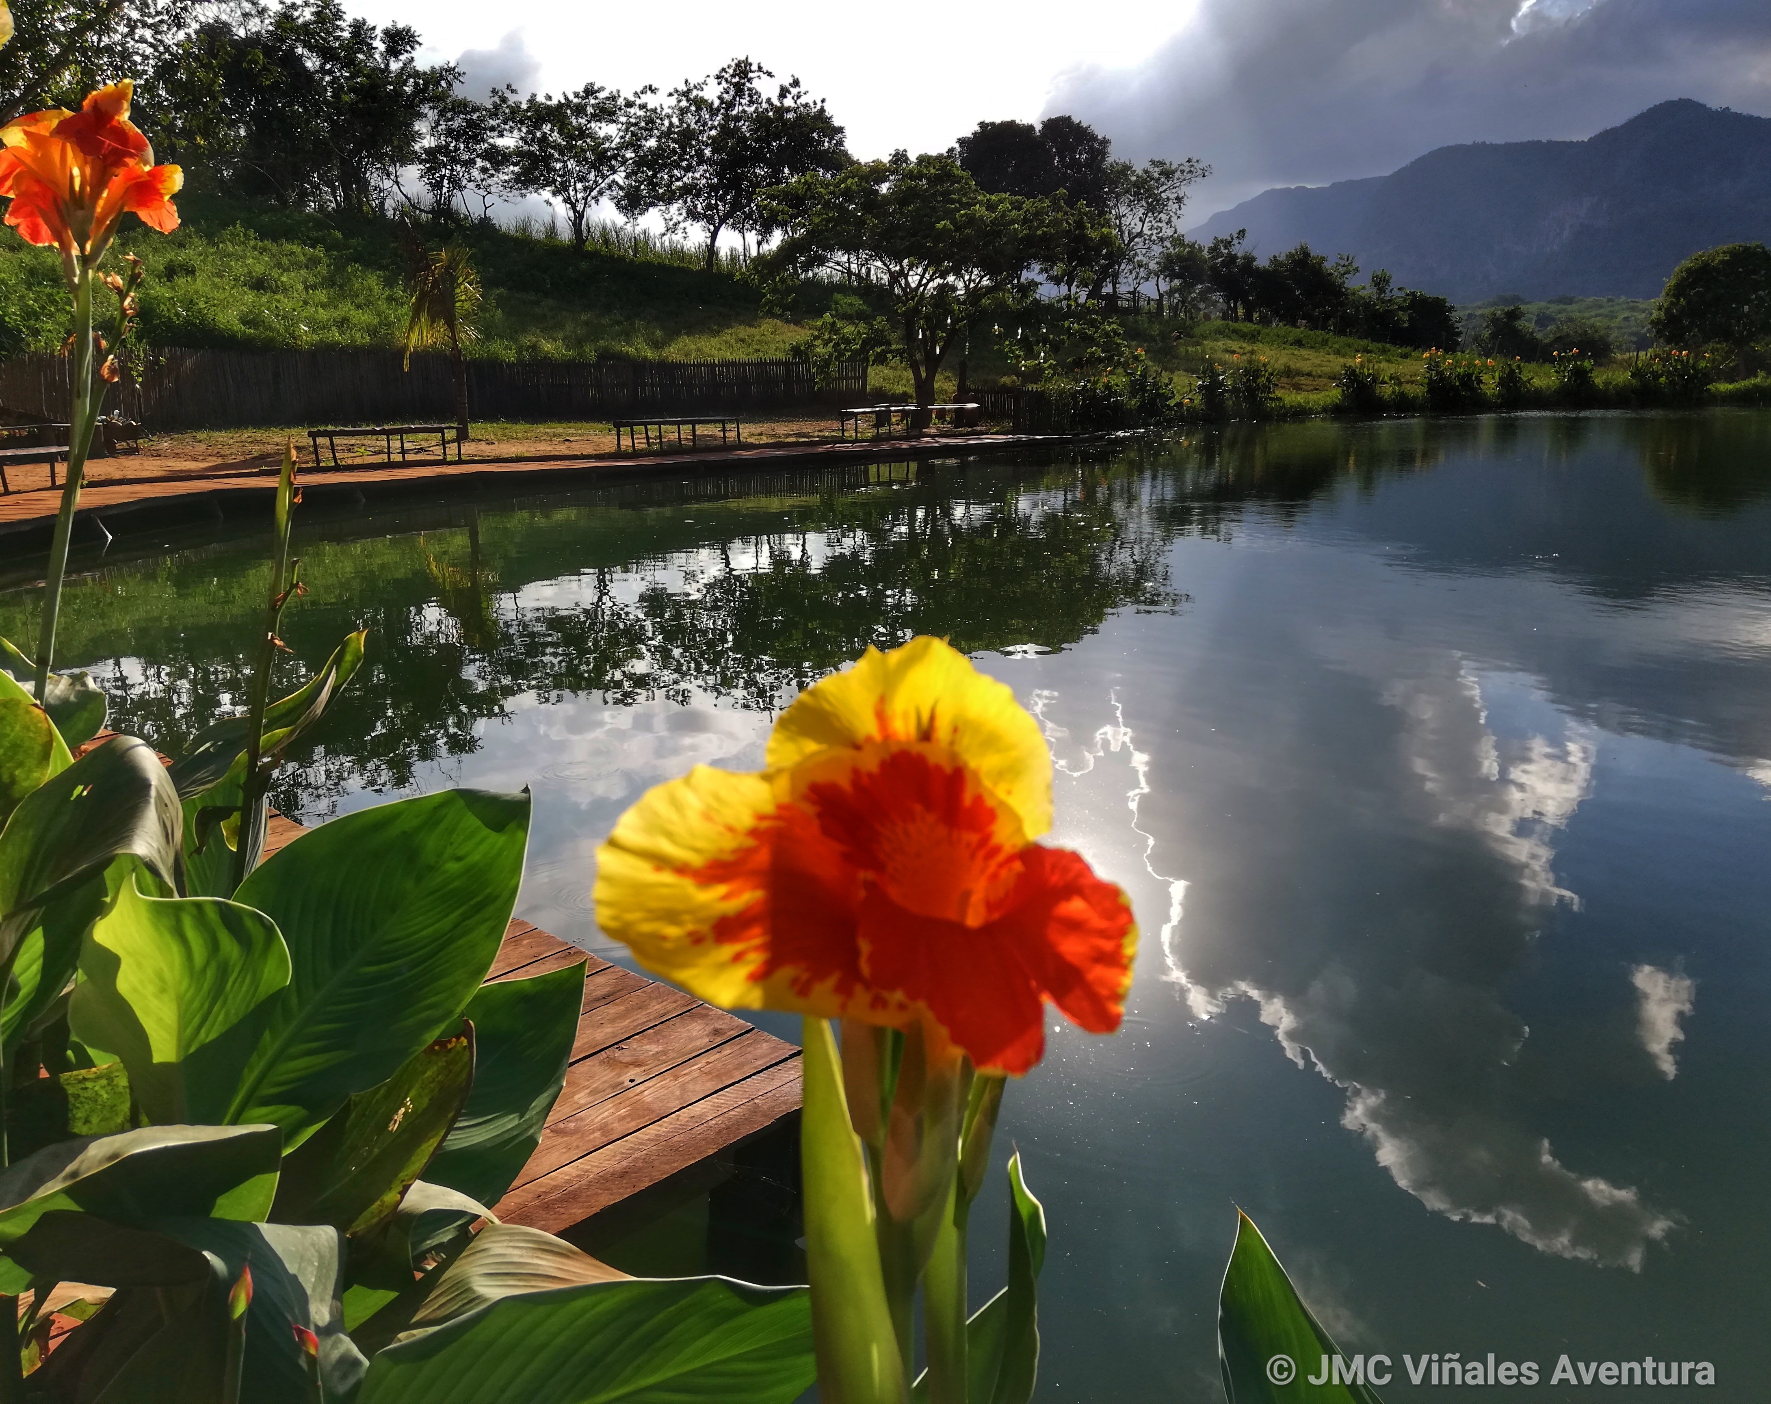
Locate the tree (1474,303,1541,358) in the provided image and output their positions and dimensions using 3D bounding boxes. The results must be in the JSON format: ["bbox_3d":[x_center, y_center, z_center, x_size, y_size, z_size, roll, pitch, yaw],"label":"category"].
[{"bbox_3d":[42.002,-25.016,98.555,4.197,3.830,4.197,5,14,22],"label":"tree"}]

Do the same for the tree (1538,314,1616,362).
[{"bbox_3d":[45.115,-23.697,95.229,4.593,3.149,4.363,6,15,24],"label":"tree"}]

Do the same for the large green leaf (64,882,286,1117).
[{"bbox_3d":[-0.522,0.222,1.080,0.175,0.180,0.120,0,13,0],"label":"large green leaf"}]

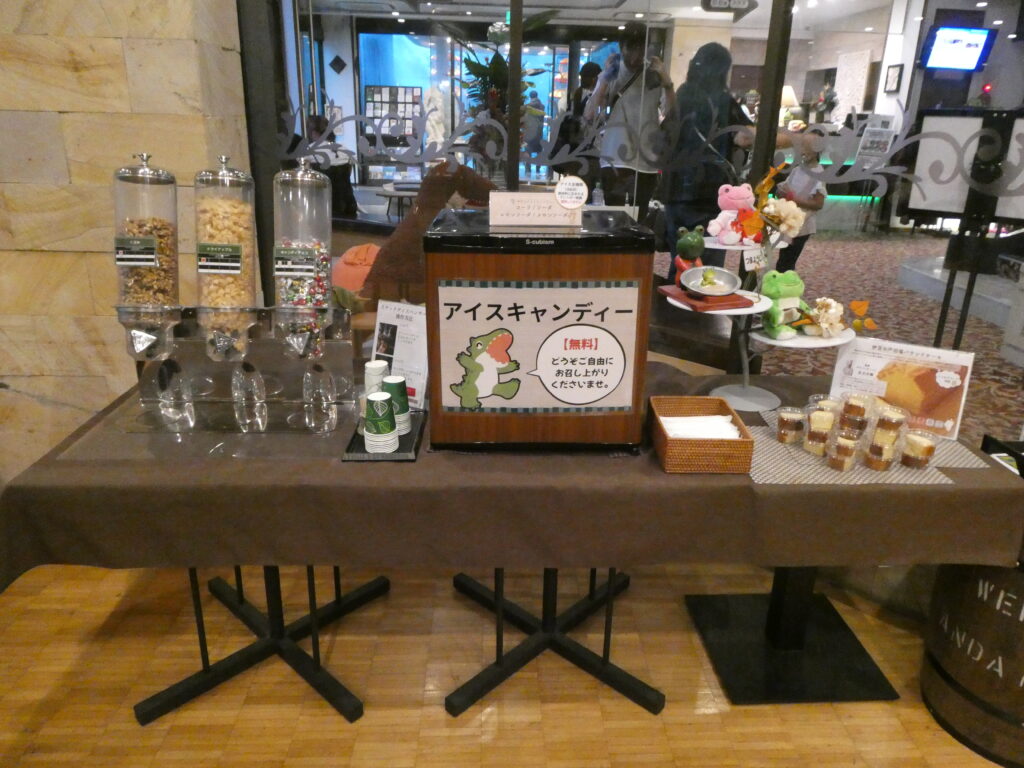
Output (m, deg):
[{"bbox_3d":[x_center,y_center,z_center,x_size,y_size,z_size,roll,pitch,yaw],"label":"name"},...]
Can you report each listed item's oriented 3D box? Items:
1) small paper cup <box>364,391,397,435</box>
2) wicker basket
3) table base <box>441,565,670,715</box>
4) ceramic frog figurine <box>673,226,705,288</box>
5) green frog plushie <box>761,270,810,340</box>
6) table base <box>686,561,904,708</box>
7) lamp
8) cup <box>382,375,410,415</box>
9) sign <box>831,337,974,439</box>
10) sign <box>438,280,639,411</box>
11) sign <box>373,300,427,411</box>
[{"bbox_3d":[-0.295,0.064,1.585,0.073,0.077,0.073,0,19,0],"label":"small paper cup"},{"bbox_3d":[0.418,0.112,1.613,0.184,0.078,0.257,0,19,1],"label":"wicker basket"},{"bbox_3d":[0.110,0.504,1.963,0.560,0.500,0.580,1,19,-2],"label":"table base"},{"bbox_3d":[0.452,-0.306,1.805,0.074,0.156,0.074,-5,20,-17],"label":"ceramic frog figurine"},{"bbox_3d":[0.680,-0.195,1.762,0.112,0.156,0.115,-4,20,-16],"label":"green frog plushie"},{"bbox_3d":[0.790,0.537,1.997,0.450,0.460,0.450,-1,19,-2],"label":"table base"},{"bbox_3d":[3.170,-3.216,8.200,0.340,0.500,0.340,1,19,0],"label":"lamp"},{"bbox_3d":[-0.277,0.025,1.679,0.072,0.077,0.072,0,19,0],"label":"cup"},{"bbox_3d":[0.957,-0.001,1.770,0.300,0.212,0.030,13,0,33],"label":"sign"},{"bbox_3d":[0.056,-0.076,1.536,0.420,0.296,0.010,2,19,1],"label":"sign"},{"bbox_3d":[-0.288,-0.077,1.840,0.183,0.258,0.015,12,7,28],"label":"sign"}]

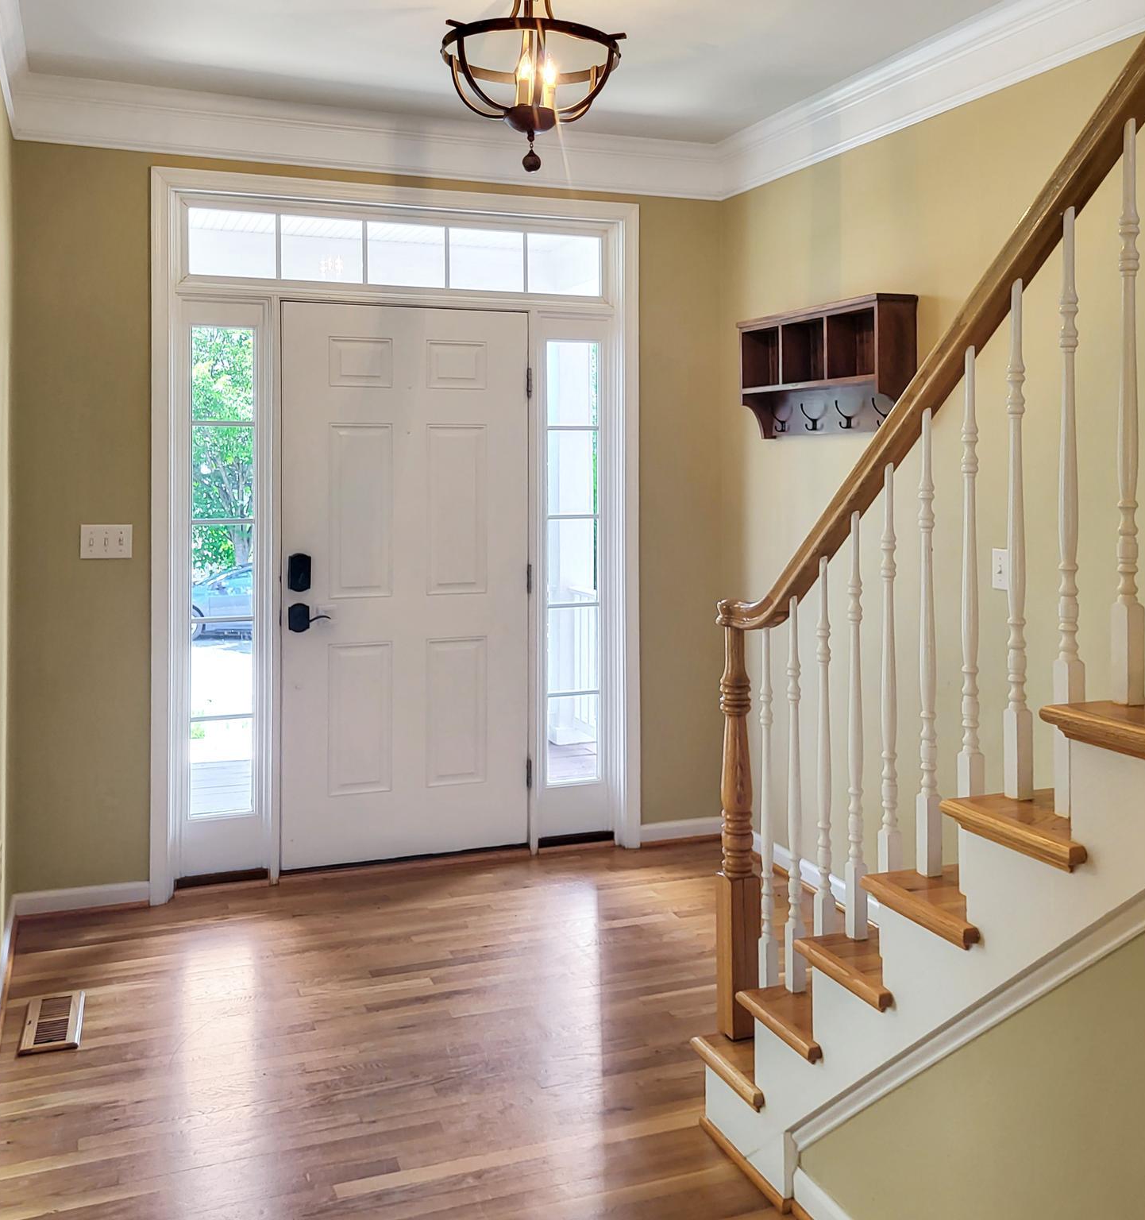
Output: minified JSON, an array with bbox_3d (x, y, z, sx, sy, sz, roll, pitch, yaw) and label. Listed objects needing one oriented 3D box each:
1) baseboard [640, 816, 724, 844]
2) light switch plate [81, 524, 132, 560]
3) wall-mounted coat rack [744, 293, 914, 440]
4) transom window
[{"bbox_3d":[0.440,0.881,4.867,0.369,0.081,0.016,-2,5,-21],"label":"baseboard"},{"bbox_3d":[-1.567,-0.229,4.116,0.163,0.115,0.012,-2,5,-21],"label":"light switch plate"},{"bbox_3d":[0.837,-0.792,4.129,0.155,0.425,0.882,-2,6,-20],"label":"wall-mounted coat rack"},{"bbox_3d":[-0.608,-1.313,4.518,1.566,0.250,0.050,-2,5,-21],"label":"transom window"}]

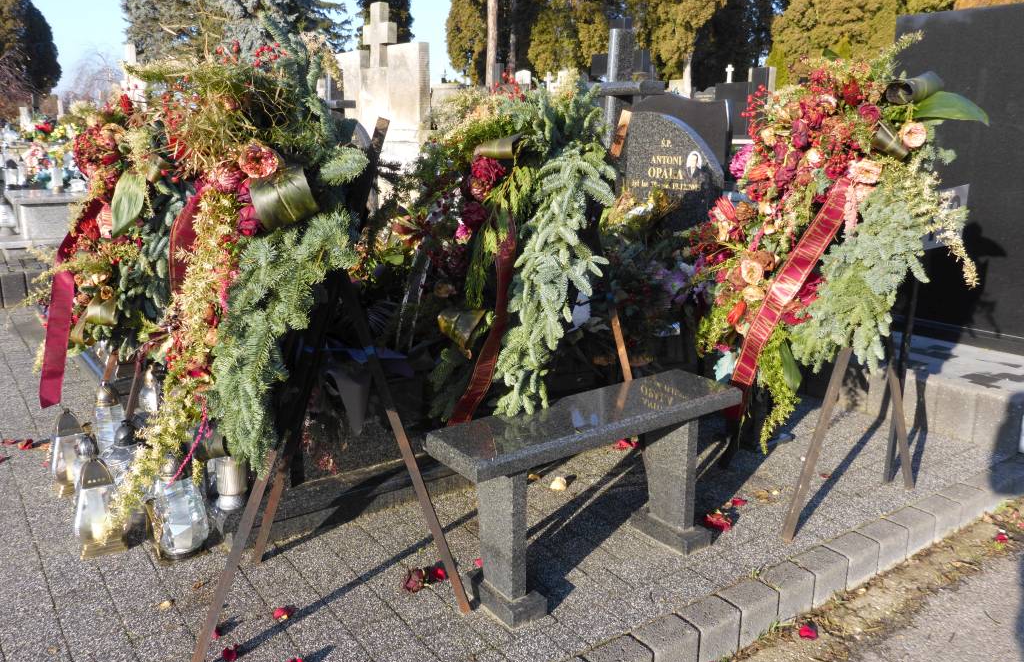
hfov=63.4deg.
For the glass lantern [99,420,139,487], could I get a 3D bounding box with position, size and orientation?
[{"bbox_3d":[-1.259,0.432,2.732,0.172,0.297,0.172,-7,15,-25],"label":"glass lantern"}]

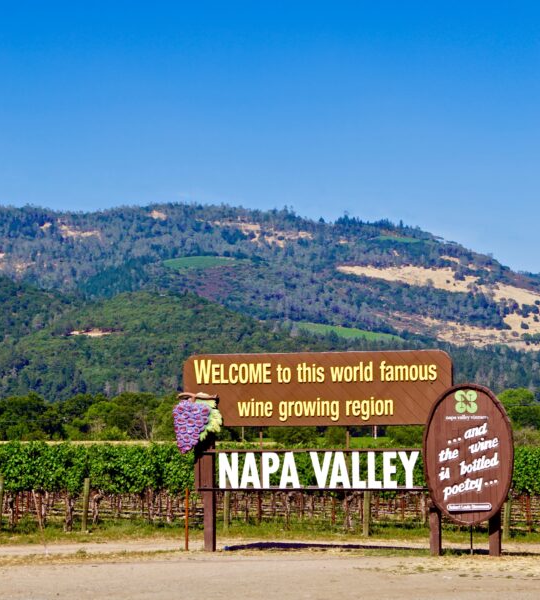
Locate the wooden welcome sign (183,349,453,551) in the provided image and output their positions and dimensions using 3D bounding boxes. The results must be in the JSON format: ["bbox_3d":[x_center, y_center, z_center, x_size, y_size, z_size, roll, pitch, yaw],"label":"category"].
[{"bbox_3d":[0.957,3.092,42.000,5.572,4.065,0.350,-1,-4,14],"label":"wooden welcome sign"}]

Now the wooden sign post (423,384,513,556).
[{"bbox_3d":[4.190,3.574,43.085,1.916,3.583,0.400,-2,-4,17],"label":"wooden sign post"}]

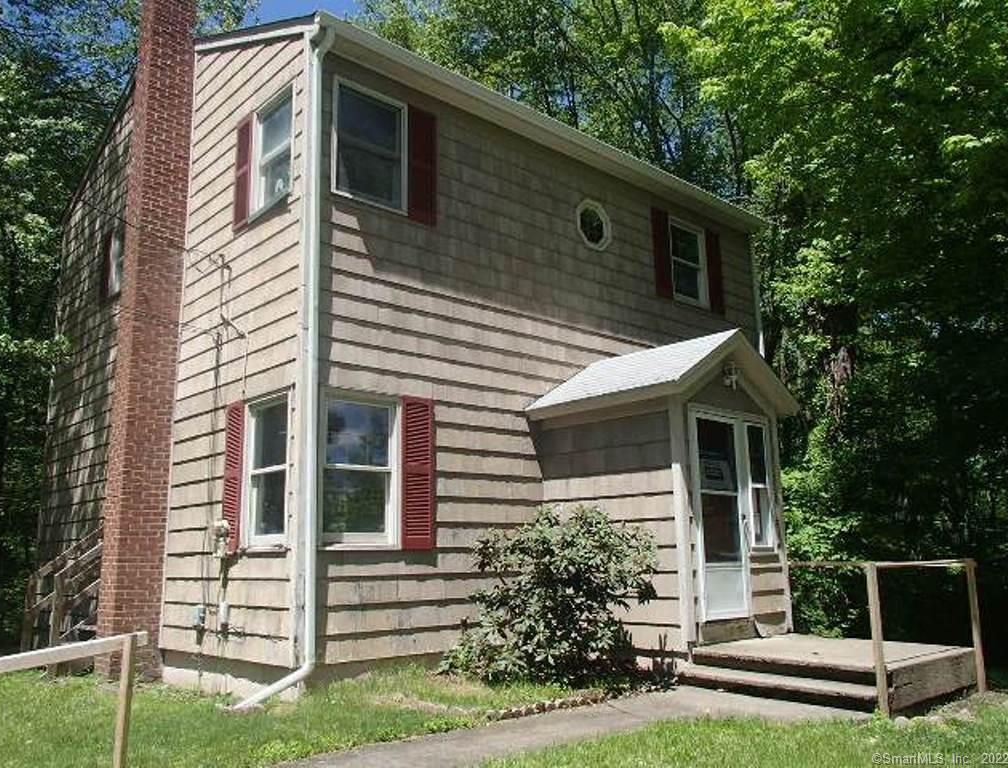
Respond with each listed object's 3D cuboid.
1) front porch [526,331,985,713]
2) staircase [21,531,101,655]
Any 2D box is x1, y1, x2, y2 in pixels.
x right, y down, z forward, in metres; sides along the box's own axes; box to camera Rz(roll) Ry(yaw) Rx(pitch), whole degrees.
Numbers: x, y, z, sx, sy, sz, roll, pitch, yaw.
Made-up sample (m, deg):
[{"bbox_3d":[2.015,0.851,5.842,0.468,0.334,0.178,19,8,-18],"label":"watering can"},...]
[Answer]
[{"bbox_3d":[2.307,1.066,8.239,2.700,3.463,3.780,9,-16,-42],"label":"front porch"},{"bbox_3d":[-4.793,2.365,9.412,0.891,1.593,1.080,9,-16,-42],"label":"staircase"}]

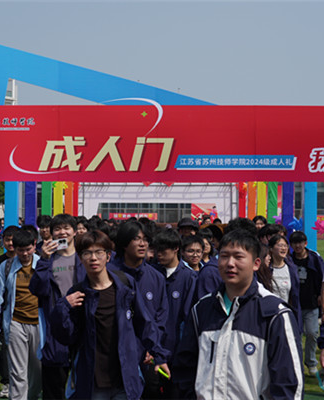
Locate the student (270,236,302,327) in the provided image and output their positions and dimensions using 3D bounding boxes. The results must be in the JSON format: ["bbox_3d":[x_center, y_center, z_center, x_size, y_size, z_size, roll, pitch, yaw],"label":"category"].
[{"bbox_3d":[1.108,1.131,7.177,0.470,1.630,0.360,0,-1,-5],"label":"student"}]

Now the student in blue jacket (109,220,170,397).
[{"bbox_3d":[-0.163,1.018,5.179,0.540,1.770,0.400,0,-1,-14],"label":"student in blue jacket"}]

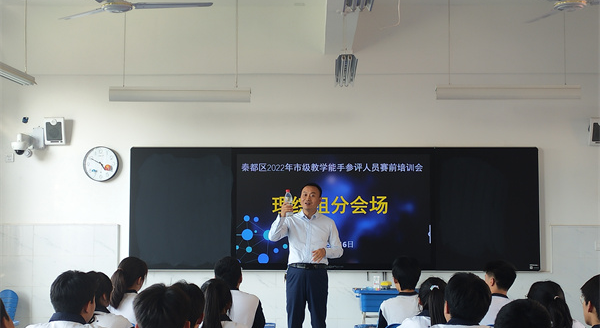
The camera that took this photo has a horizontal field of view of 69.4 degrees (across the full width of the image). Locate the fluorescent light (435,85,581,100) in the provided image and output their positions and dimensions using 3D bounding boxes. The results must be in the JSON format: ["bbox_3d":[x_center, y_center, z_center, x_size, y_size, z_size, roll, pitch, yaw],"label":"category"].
[{"bbox_3d":[1.763,-0.602,3.660,1.220,0.120,0.150,0,-3,1],"label":"fluorescent light"}]

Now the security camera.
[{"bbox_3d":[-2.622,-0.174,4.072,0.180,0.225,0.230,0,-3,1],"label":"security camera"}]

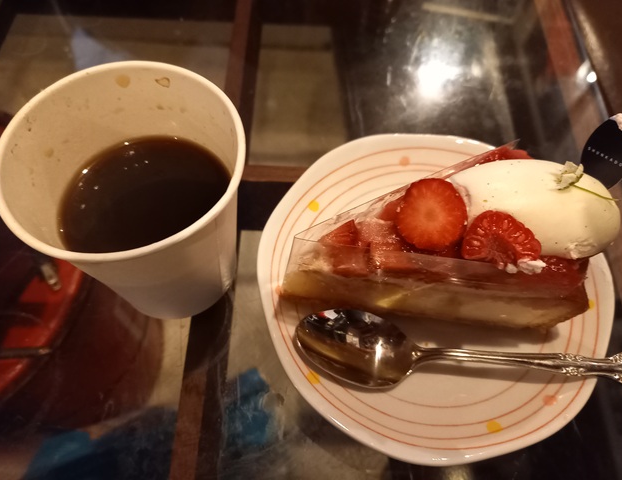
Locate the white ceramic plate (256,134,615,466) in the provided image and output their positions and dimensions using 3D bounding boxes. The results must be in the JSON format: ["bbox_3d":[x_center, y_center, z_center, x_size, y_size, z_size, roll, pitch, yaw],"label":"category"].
[{"bbox_3d":[0.058,0.019,0.222,0.165,0.021,0.162,1,63,-2],"label":"white ceramic plate"}]

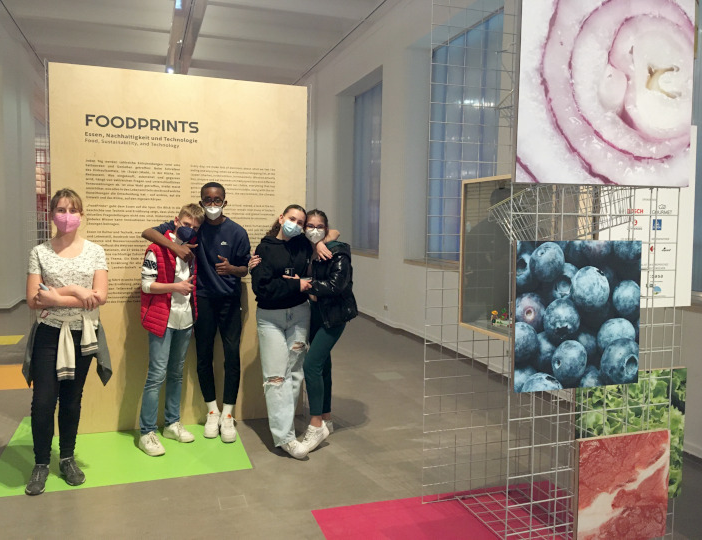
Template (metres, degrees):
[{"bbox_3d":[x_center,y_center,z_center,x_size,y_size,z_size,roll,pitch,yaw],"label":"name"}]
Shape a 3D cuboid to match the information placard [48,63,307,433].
[{"bbox_3d":[-1.196,-0.121,4.399,1.765,2.525,0.050,-1,4,-19],"label":"information placard"}]

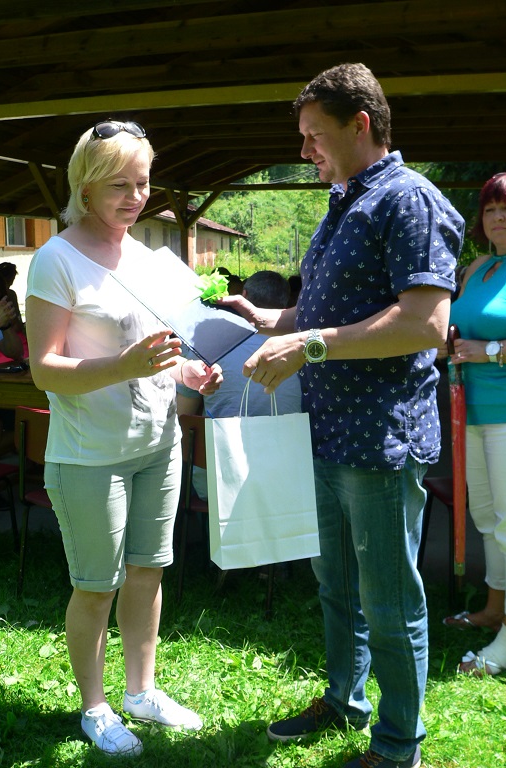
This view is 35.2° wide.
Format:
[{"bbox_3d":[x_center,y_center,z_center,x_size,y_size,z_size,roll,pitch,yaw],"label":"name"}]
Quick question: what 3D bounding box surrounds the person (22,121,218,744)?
[{"bbox_3d":[-0.333,0.177,2.139,0.480,1.680,0.500,7,11,41],"label":"person"}]

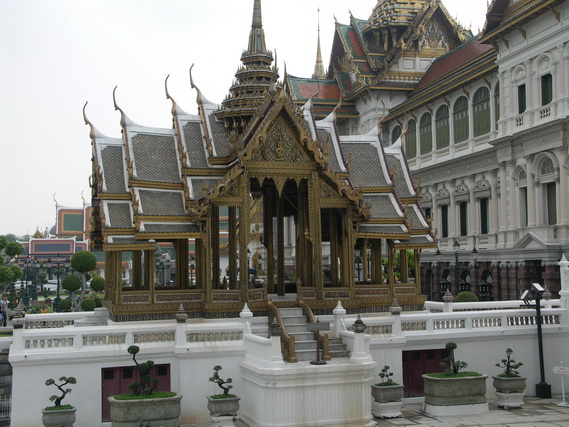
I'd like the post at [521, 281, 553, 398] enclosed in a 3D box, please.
[{"bbox_3d":[6.675,3.352,25.560,0.680,3.030,0.360,0,-3,-15],"label":"post"}]

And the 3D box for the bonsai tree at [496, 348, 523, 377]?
[{"bbox_3d":[5.583,3.697,24.069,0.640,0.680,0.560,0,-3,-16],"label":"bonsai tree"}]

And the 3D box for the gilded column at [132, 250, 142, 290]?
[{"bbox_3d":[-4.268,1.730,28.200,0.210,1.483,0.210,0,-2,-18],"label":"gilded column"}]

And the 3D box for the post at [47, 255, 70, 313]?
[{"bbox_3d":[-16.324,5.107,70.062,1.734,4.442,0.900,0,-3,-10],"label":"post"}]

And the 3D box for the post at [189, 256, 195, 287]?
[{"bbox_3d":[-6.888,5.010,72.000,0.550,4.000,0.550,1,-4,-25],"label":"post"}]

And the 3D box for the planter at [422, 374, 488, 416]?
[{"bbox_3d":[4.083,4.336,23.271,1.420,0.890,0.780,0,-3,-15],"label":"planter"}]

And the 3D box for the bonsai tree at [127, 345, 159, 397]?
[{"bbox_3d":[-2.988,3.304,20.412,0.630,1.084,0.560,0,-3,-20],"label":"bonsai tree"}]

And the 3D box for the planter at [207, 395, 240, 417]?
[{"bbox_3d":[-1.395,4.387,22.225,0.660,0.420,0.500,0,-2,-18],"label":"planter"}]

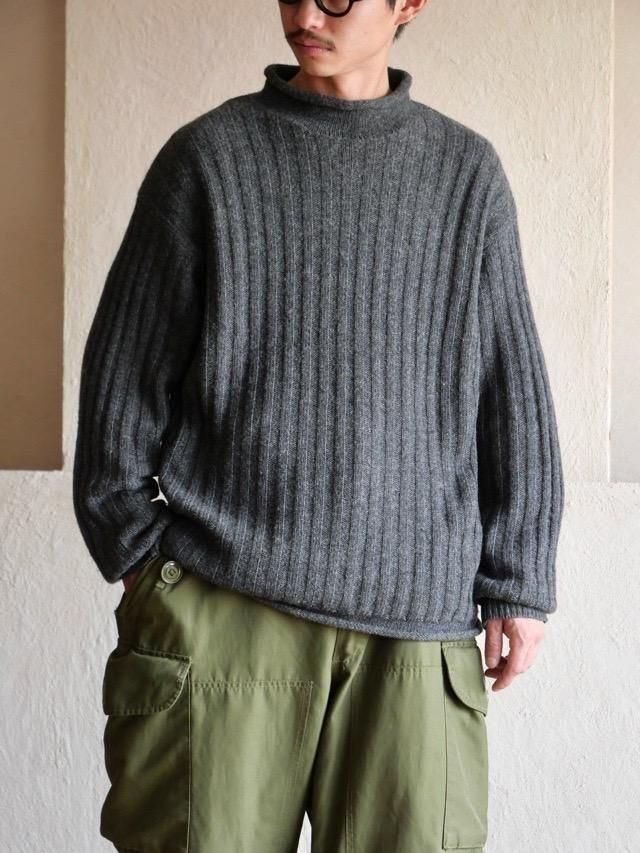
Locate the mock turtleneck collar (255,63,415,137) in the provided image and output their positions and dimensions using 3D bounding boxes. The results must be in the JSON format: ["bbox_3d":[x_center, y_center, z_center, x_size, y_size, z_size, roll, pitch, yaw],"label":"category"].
[{"bbox_3d":[0.018,-0.402,2.790,0.193,0.092,0.170,0,9,-5],"label":"mock turtleneck collar"}]

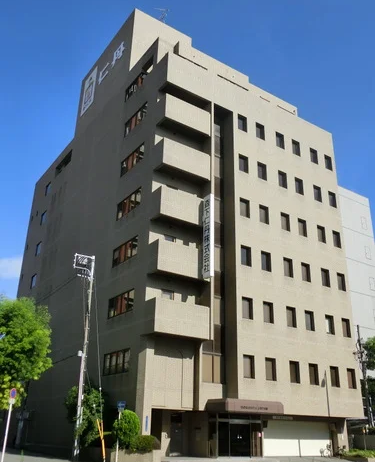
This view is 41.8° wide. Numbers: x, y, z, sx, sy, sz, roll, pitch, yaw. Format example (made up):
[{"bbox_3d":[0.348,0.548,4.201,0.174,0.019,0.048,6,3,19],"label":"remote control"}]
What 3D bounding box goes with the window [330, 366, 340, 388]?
[{"bbox_3d":[10.363,10.356,34.842,0.875,1.358,0.214,16,-27,-31],"label":"window"}]

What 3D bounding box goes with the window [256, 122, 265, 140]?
[{"bbox_3d":[5.411,-7.450,36.936,0.828,1.295,0.200,16,-27,-31],"label":"window"}]

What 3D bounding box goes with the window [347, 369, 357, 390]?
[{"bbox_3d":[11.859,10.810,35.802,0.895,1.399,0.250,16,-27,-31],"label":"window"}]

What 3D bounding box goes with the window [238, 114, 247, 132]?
[{"bbox_3d":[4.568,-9.012,41.322,0.904,1.482,0.200,16,-27,-30],"label":"window"}]

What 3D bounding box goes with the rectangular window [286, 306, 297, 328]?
[{"bbox_3d":[7.154,6.007,34.212,0.875,1.358,0.214,16,-27,-31],"label":"rectangular window"}]

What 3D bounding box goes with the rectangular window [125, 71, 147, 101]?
[{"bbox_3d":[-3.842,-11.227,37.657,0.200,1.212,3.277,16,-27,-31],"label":"rectangular window"}]

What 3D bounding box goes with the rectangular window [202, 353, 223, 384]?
[{"bbox_3d":[1.538,8.487,30.352,1.509,1.740,0.171,16,-27,-31],"label":"rectangular window"}]

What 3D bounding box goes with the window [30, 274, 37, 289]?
[{"bbox_3d":[-15.802,5.239,50.738,0.200,1.065,1.768,16,-27,-31],"label":"window"}]

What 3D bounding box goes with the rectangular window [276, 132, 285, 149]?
[{"bbox_3d":[7.101,-6.963,37.975,0.828,1.295,0.200,16,-27,-31],"label":"rectangular window"}]

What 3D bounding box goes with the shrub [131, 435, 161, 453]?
[{"bbox_3d":[-2.374,11.787,27.040,1.264,0.928,1.185,16,-27,-30],"label":"shrub"}]

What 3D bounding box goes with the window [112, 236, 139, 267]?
[{"bbox_3d":[-4.577,1.590,36.570,0.200,1.433,3.841,16,-27,-30],"label":"window"}]

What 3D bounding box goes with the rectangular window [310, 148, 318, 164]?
[{"bbox_3d":[10.206,-6.069,39.883,0.828,1.295,0.200,16,-27,-31],"label":"rectangular window"}]

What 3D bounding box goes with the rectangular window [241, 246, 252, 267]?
[{"bbox_3d":[4.037,1.750,34.183,0.891,1.382,0.150,16,-27,-31],"label":"rectangular window"}]

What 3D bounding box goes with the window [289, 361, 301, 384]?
[{"bbox_3d":[7.244,9.583,33.367,0.891,1.382,0.150,16,-27,-31],"label":"window"}]

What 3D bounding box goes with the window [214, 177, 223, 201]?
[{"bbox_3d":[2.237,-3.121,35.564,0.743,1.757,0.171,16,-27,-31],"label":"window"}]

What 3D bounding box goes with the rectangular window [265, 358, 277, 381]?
[{"bbox_3d":[5.039,8.459,30.091,0.828,1.295,0.200,16,-27,-31],"label":"rectangular window"}]

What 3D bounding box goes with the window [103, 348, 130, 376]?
[{"bbox_3d":[-4.753,8.954,33.423,0.200,1.433,3.841,16,-27,-30],"label":"window"}]

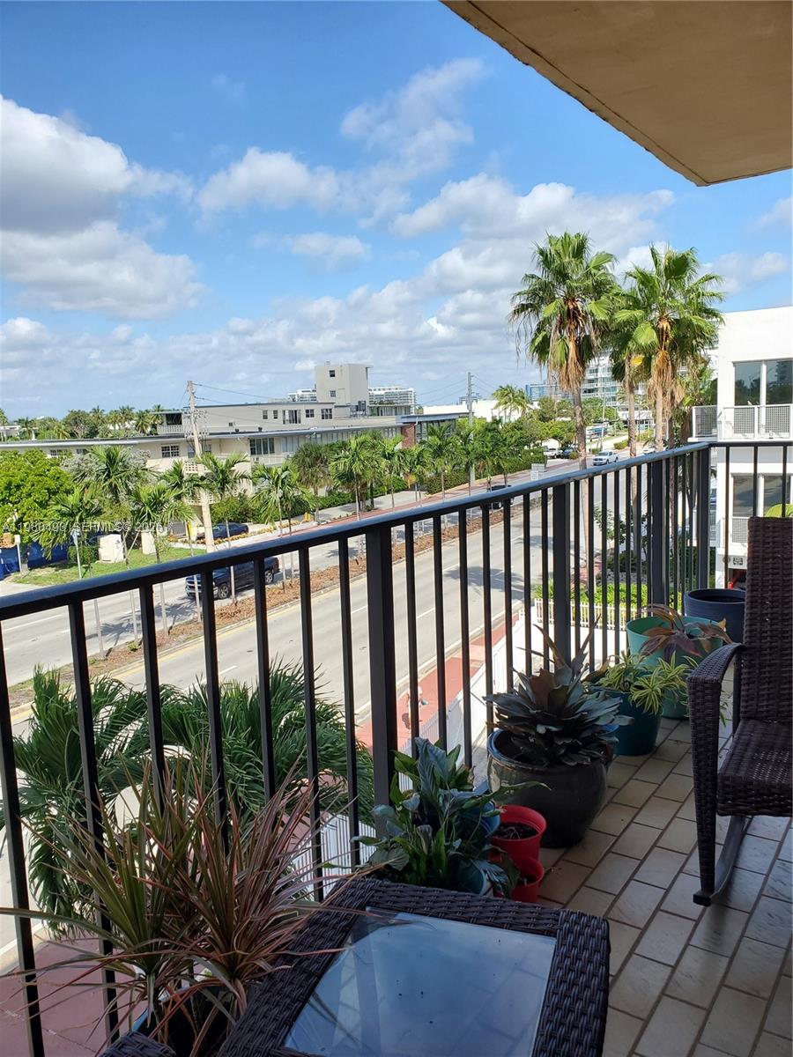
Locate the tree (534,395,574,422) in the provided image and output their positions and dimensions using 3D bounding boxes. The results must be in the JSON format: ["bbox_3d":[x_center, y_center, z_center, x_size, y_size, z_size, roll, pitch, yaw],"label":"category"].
[{"bbox_3d":[34.077,-22.913,170.160,9.000,11.628,9.000,0,9,11],"label":"tree"}]

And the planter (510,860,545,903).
[{"bbox_3d":[0.315,0.944,2.050,0.140,0.135,0.140,-1,9,9],"label":"planter"}]

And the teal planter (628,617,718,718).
[{"bbox_3d":[1.211,0.611,3.469,0.392,0.364,0.392,-2,8,0],"label":"teal planter"}]

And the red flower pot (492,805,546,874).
[{"bbox_3d":[0.328,0.924,2.259,0.200,0.180,0.200,-1,8,8],"label":"red flower pot"}]

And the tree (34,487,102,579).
[{"bbox_3d":[-12.095,1.776,30.183,2.500,6.719,2.500,-5,8,-21],"label":"tree"}]

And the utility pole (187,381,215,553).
[{"bbox_3d":[-12.851,-3.890,52.336,0.550,11.536,0.550,-5,8,0],"label":"utility pole"}]

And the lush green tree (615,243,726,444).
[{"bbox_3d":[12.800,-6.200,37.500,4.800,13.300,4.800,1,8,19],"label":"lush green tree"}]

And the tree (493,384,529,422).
[{"bbox_3d":[18.912,-16.902,130.939,5.800,13.501,5.800,-1,8,8],"label":"tree"}]

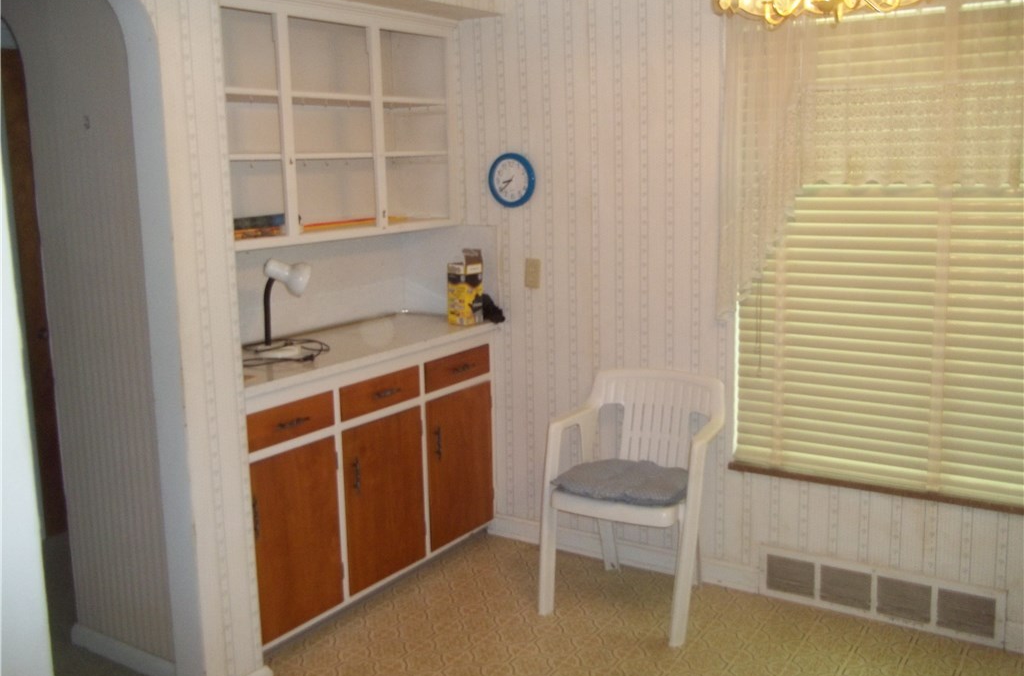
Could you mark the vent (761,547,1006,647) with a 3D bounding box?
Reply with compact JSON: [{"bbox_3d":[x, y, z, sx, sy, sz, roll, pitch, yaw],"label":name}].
[{"bbox_3d":[1.205,0.856,3.150,0.775,0.193,0.024,5,12,33],"label":"vent"}]

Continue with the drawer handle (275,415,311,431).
[{"bbox_3d":[-0.671,0.262,2.904,0.025,0.028,0.132,5,12,33],"label":"drawer handle"}]

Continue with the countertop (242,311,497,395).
[{"bbox_3d":[-0.654,0.042,3.393,0.531,0.036,1.390,5,12,33],"label":"countertop"}]

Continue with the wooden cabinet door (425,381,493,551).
[{"bbox_3d":[-0.198,0.492,3.703,0.022,0.579,0.420,5,12,33],"label":"wooden cabinet door"}]

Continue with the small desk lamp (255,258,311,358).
[{"bbox_3d":[-0.794,-0.112,3.291,0.190,0.310,0.140,-4,11,-17],"label":"small desk lamp"}]

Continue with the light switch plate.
[{"bbox_3d":[0.082,-0.252,3.687,0.070,0.115,0.012,5,12,33],"label":"light switch plate"}]

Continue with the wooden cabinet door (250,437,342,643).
[{"bbox_3d":[-0.682,0.632,2.969,0.022,0.579,0.405,5,12,33],"label":"wooden cabinet door"}]

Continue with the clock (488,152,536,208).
[{"bbox_3d":[-0.002,-0.608,3.658,0.212,0.212,0.040,5,12,33],"label":"clock"}]

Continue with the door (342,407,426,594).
[{"bbox_3d":[-0.442,0.562,3.334,0.022,0.579,0.415,5,12,33],"label":"door"}]

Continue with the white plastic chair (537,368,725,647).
[{"bbox_3d":[0.434,0.546,3.263,0.550,0.800,0.520,4,12,29],"label":"white plastic chair"}]

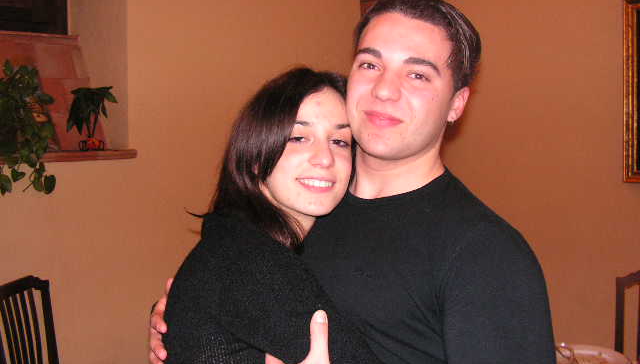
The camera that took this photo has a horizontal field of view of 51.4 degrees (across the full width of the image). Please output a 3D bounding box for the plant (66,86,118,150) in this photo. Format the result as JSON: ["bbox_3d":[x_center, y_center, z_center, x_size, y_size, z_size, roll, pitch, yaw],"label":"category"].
[{"bbox_3d":[-0.954,-0.266,2.790,0.190,0.262,0.180,-2,2,-36],"label":"plant"}]

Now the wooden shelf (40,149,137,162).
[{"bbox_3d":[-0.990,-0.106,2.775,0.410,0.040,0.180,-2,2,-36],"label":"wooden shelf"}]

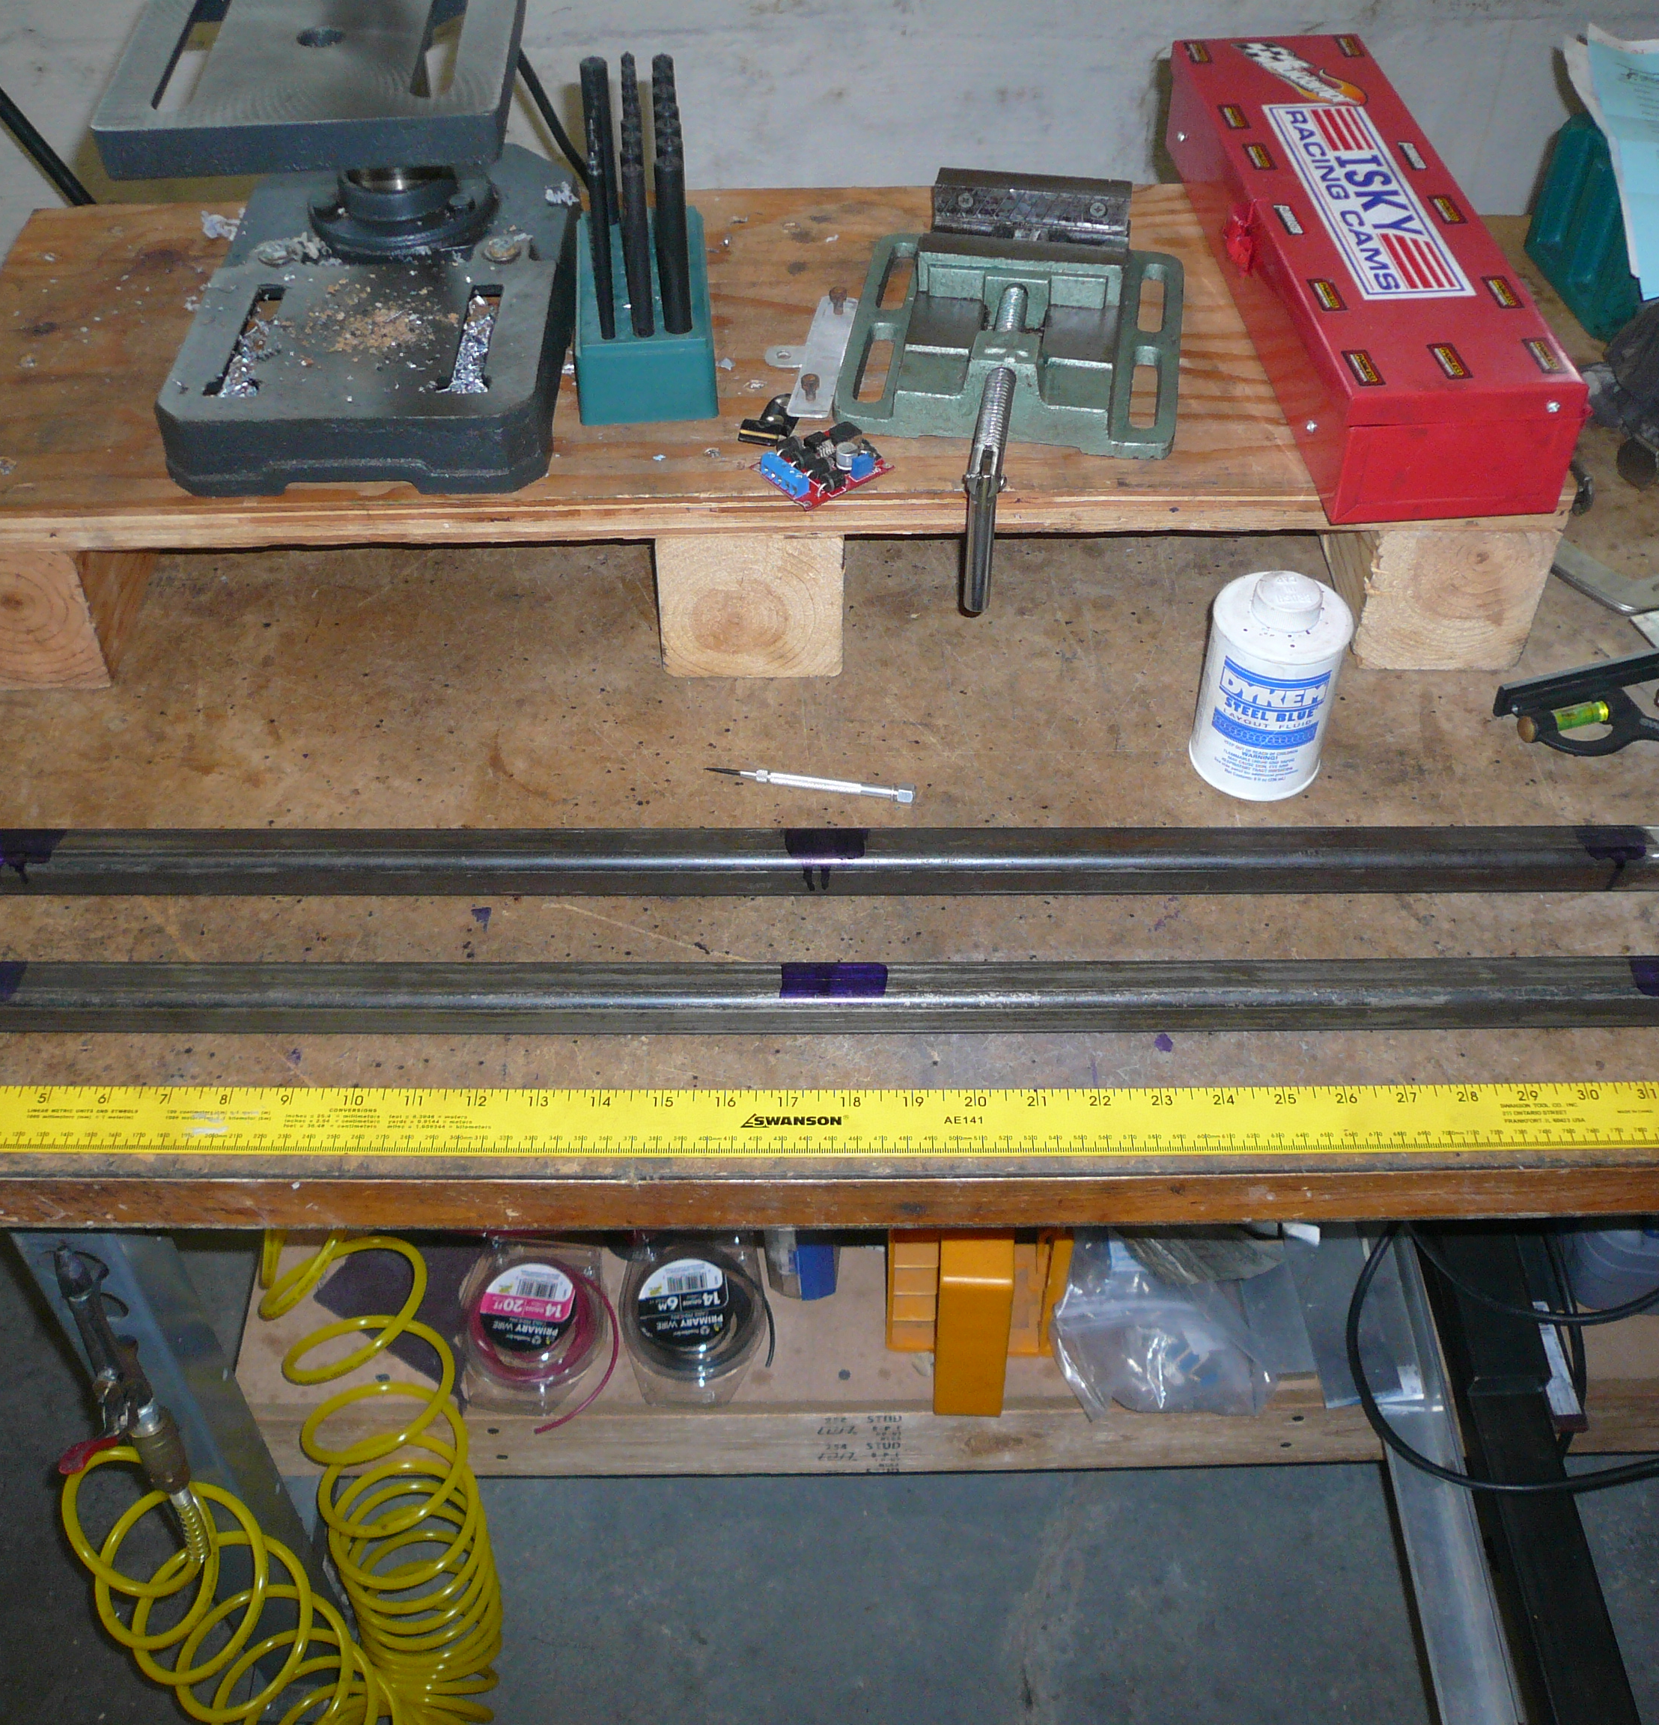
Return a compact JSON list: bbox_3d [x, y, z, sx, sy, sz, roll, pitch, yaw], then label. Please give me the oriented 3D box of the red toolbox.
[{"bbox_3d":[0.259,-0.308,0.936,0.102,0.067,0.347,-4,48,-4],"label":"red toolbox"}]

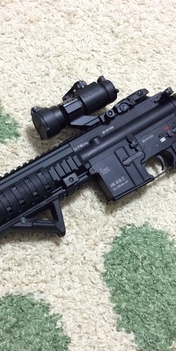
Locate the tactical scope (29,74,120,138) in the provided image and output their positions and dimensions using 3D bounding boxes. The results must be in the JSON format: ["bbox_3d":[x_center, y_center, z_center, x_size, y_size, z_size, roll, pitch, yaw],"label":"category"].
[{"bbox_3d":[-0.015,-0.097,0.664,0.142,0.050,0.064,-31,90,-21],"label":"tactical scope"}]

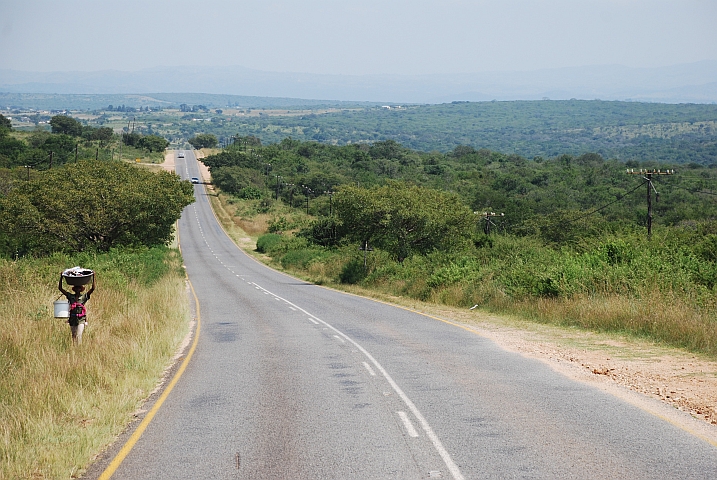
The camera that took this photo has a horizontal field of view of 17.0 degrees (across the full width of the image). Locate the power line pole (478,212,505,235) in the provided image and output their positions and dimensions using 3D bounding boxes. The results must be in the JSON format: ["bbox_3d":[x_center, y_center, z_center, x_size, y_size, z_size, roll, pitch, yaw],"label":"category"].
[{"bbox_3d":[9.162,0.819,168.000,2.050,5.500,0.300,0,4,-3],"label":"power line pole"}]

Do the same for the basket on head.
[{"bbox_3d":[-5.149,0.686,44.000,0.580,0.290,0.580,0,4,-5],"label":"basket on head"}]

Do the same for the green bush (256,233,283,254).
[{"bbox_3d":[-9.410,0.370,253.000,2.700,2.350,2.600,0,4,0],"label":"green bush"}]

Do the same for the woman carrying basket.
[{"bbox_3d":[-5.163,1.407,44.000,0.680,1.630,0.420,0,4,-5],"label":"woman carrying basket"}]

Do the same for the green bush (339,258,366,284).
[{"bbox_3d":[-0.323,1.687,129.000,1.500,1.420,1.500,0,4,0],"label":"green bush"}]

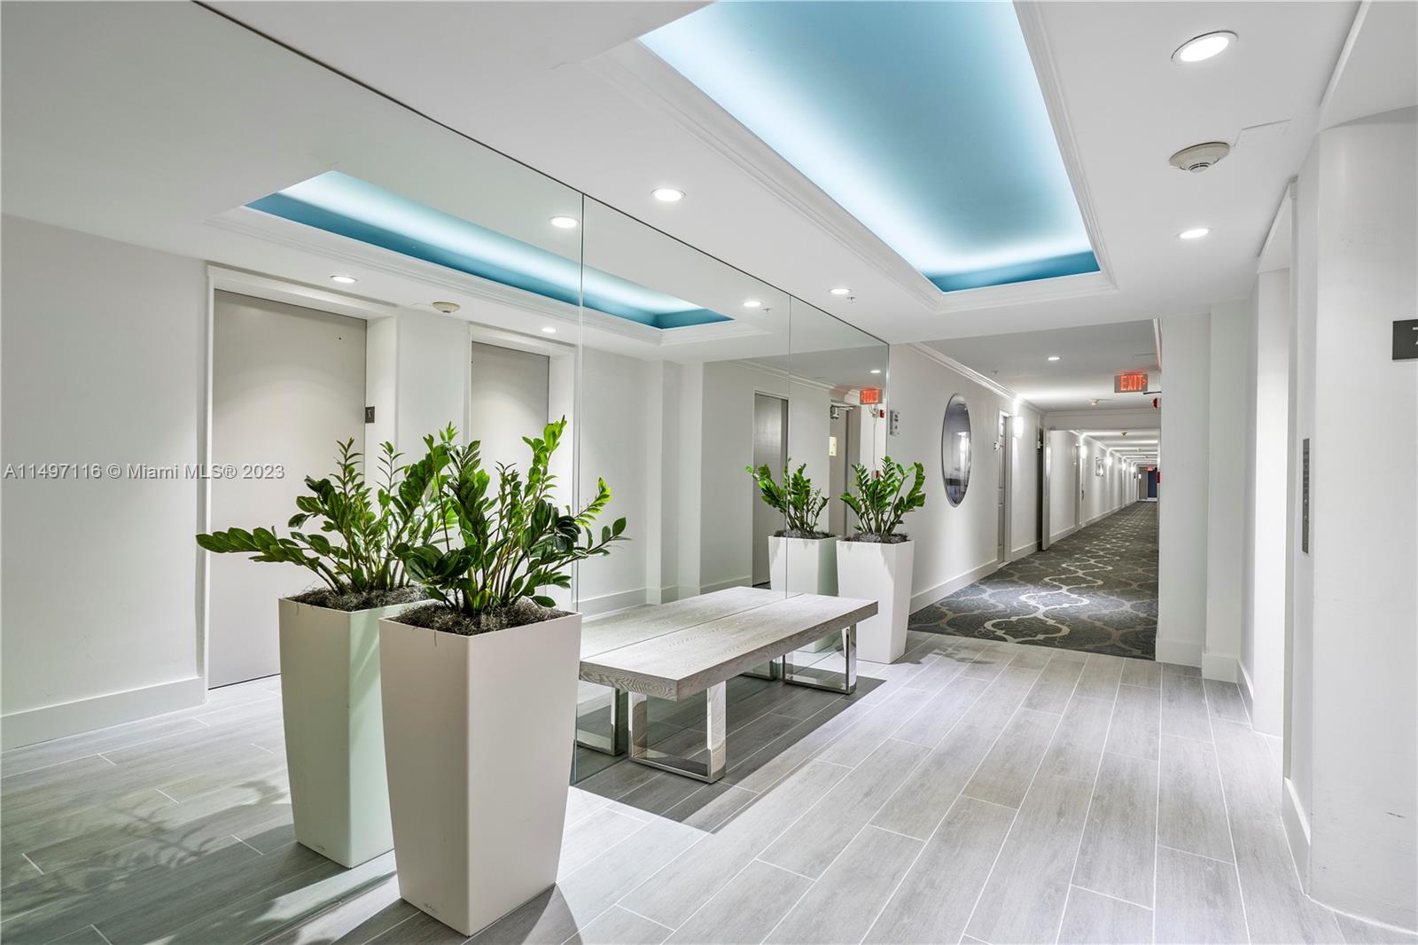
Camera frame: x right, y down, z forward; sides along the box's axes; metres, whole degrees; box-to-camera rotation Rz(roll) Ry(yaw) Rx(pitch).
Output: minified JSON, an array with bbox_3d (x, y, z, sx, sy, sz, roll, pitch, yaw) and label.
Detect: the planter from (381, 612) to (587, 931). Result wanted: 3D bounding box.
[{"bbox_3d":[-0.655,0.811,1.938,0.380,0.785,0.380,1,0,34],"label":"planter"}]

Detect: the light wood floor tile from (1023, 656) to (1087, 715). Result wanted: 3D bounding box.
[{"bbox_3d":[2.003,1.219,3.860,0.197,0.010,1.179,0,-1,34],"label":"light wood floor tile"}]

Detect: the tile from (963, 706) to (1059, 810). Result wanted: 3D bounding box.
[{"bbox_3d":[1.387,1.245,2.994,0.203,0.010,1.201,1,0,34],"label":"tile"}]

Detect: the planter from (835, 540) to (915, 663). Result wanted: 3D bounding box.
[{"bbox_3d":[1.145,0.855,4.557,0.380,0.785,0.380,1,0,34],"label":"planter"}]

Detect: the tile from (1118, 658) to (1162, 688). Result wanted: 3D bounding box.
[{"bbox_3d":[2.647,1.228,4.092,0.197,0.010,0.688,0,-1,34],"label":"tile"}]

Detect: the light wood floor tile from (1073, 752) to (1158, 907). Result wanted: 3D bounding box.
[{"bbox_3d":[1.508,1.242,2.435,0.202,0.010,1.207,1,0,34],"label":"light wood floor tile"}]

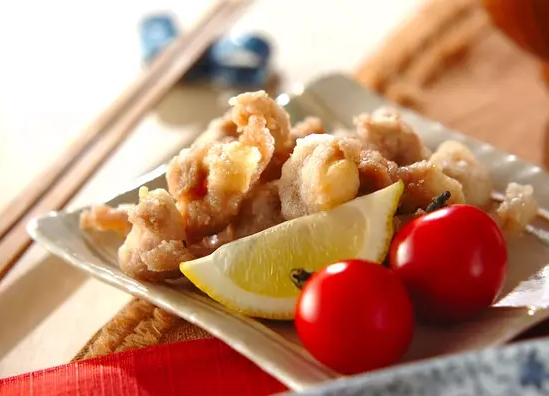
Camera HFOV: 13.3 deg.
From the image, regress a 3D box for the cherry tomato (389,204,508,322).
[{"bbox_3d":[0.046,0.017,0.623,0.031,0.030,0.031,0,29,0],"label":"cherry tomato"}]

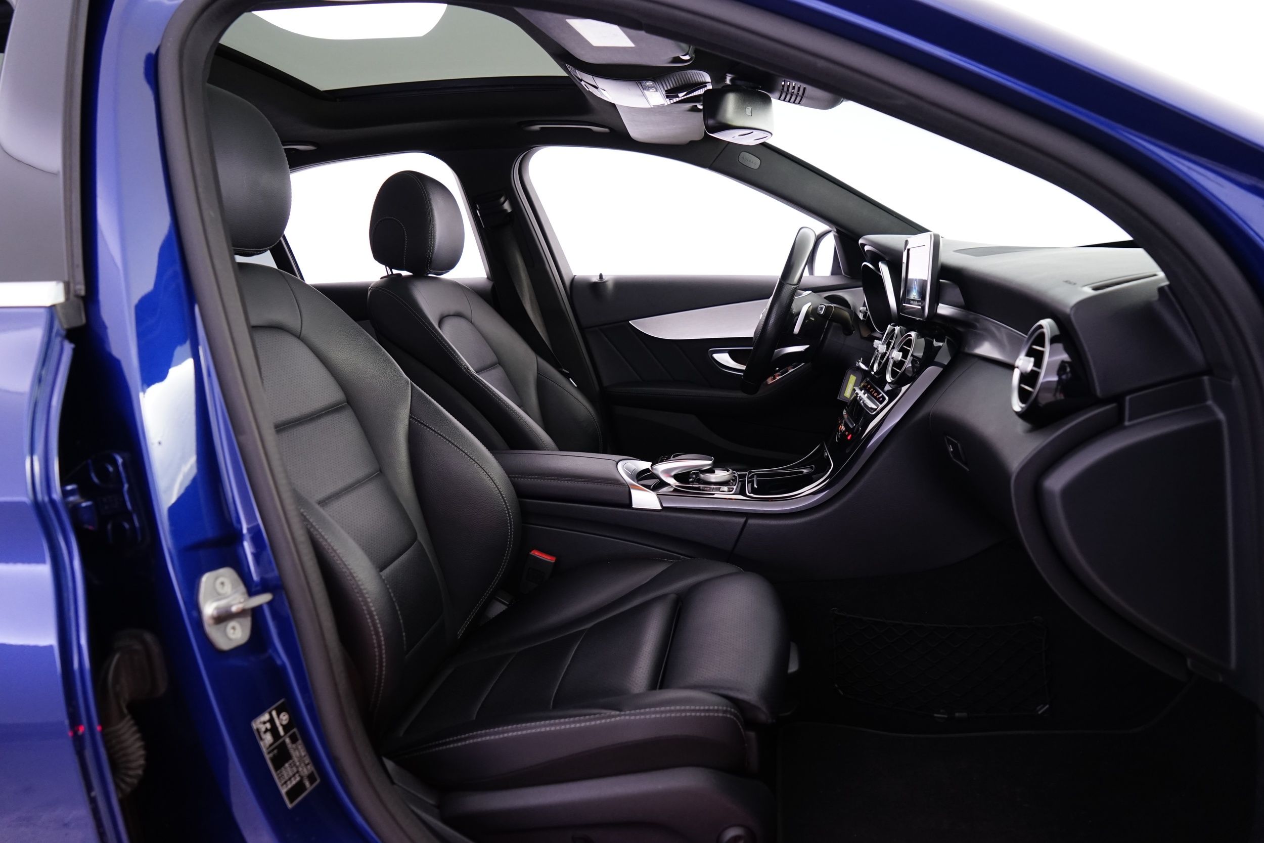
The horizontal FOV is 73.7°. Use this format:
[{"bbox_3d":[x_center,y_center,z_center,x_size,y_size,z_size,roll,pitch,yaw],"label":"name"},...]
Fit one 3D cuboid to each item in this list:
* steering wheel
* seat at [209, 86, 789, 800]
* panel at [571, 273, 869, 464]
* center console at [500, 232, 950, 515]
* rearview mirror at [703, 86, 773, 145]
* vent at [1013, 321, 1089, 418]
[{"bbox_3d":[0.317,-0.233,1.780,0.090,0.360,0.370,18,10,4],"label":"steering wheel"},{"bbox_3d":[-0.210,0.020,1.119,0.850,0.920,0.530,1,8,7],"label":"seat"},{"bbox_3d":[0.274,-0.070,2.129,0.880,0.590,0.130,1,8,7],"label":"panel"},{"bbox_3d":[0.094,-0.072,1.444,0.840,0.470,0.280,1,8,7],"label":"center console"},{"bbox_3d":[0.177,-0.494,1.378,0.055,0.070,0.230,1,9,27],"label":"rearview mirror"},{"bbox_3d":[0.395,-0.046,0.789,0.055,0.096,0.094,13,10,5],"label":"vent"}]

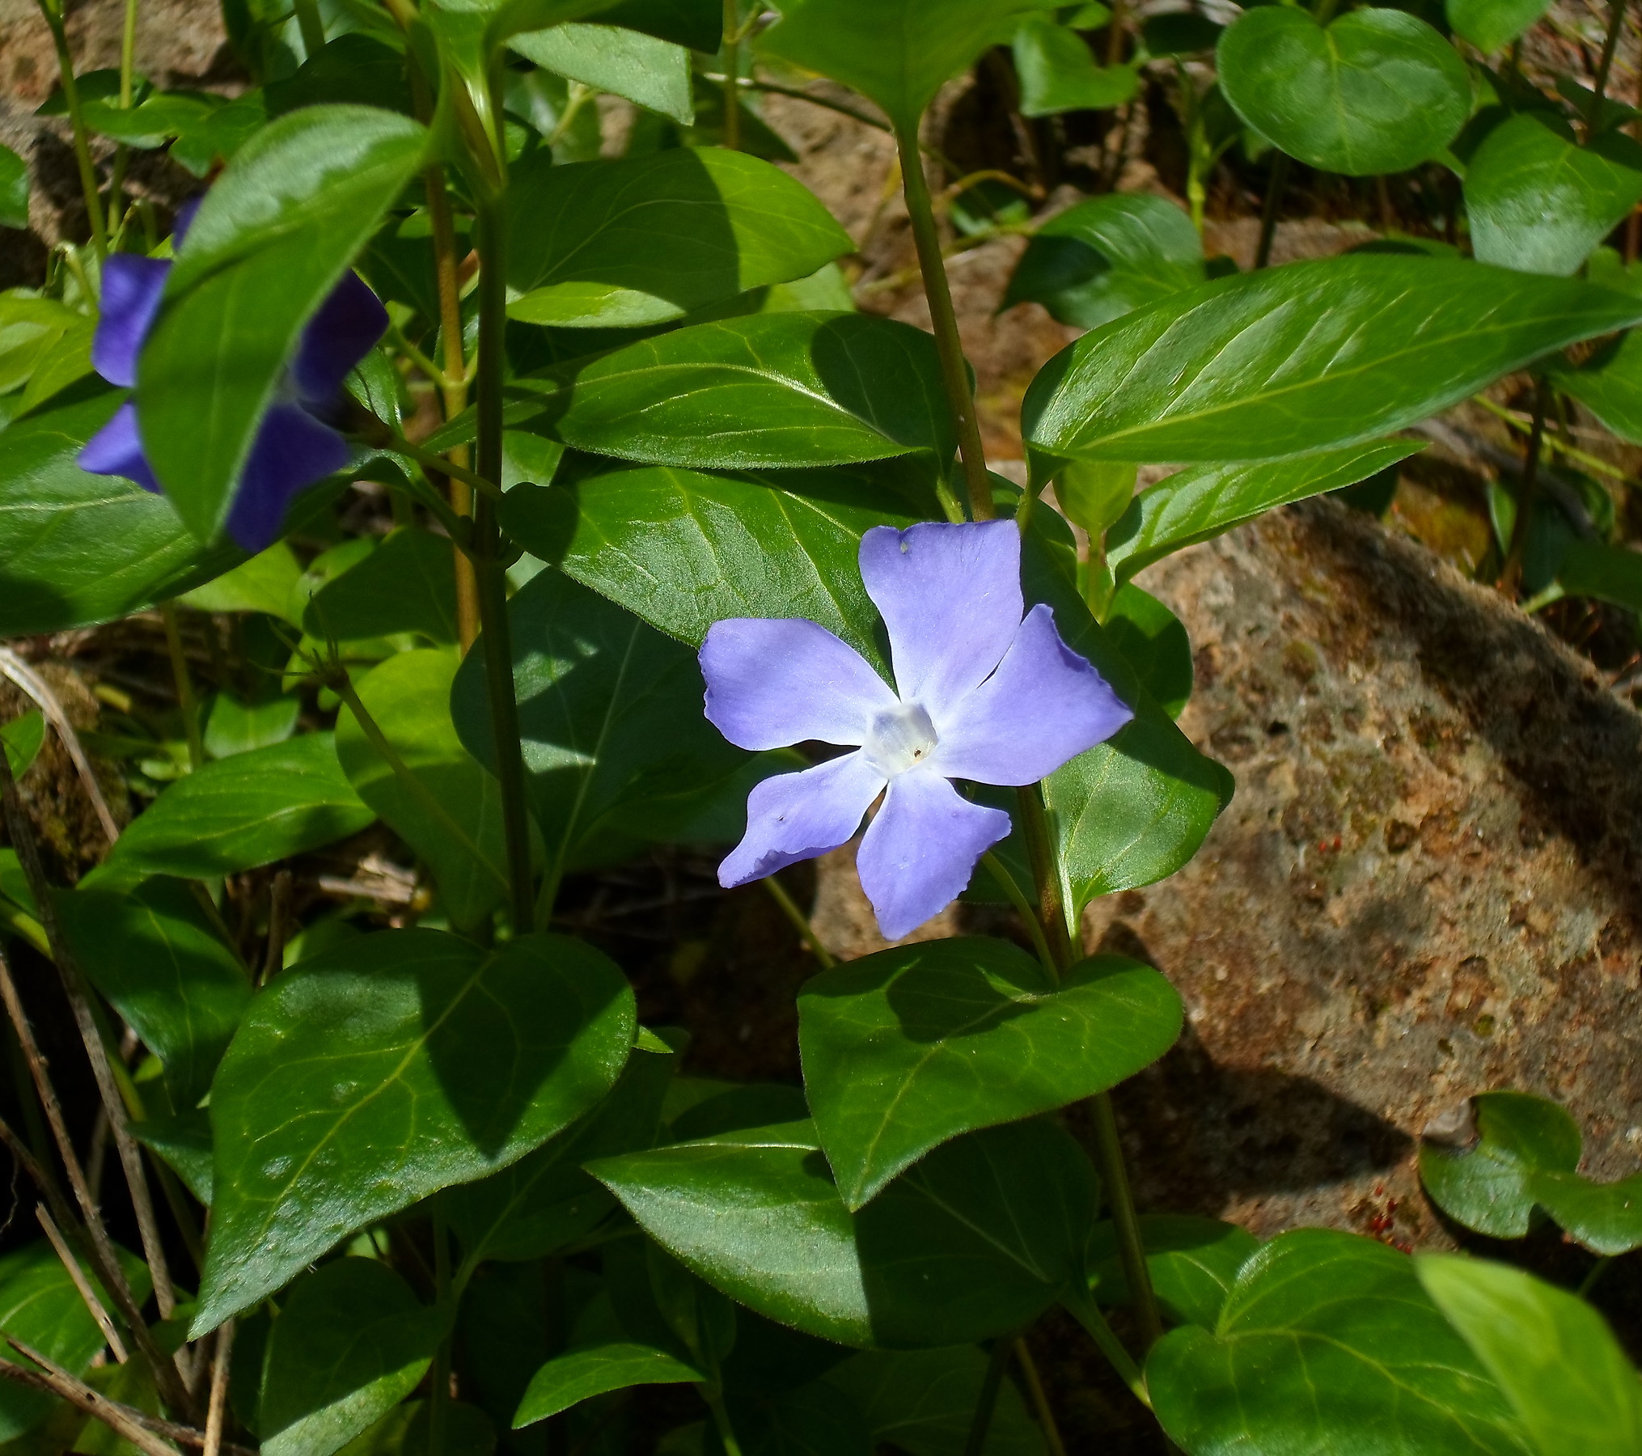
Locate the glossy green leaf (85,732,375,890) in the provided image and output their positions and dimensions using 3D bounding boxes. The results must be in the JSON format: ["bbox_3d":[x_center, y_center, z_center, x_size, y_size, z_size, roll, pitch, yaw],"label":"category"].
[{"bbox_3d":[-0.077,0.011,0.495,0.044,0.009,0.023,-13,39,-9],"label":"glossy green leaf"}]

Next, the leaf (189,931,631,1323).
[{"bbox_3d":[-0.049,0.043,0.407,0.041,0.011,0.059,25,63,21],"label":"leaf"}]

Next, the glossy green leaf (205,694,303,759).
[{"bbox_3d":[-0.083,0.001,0.550,0.014,0.005,0.015,-5,60,-3],"label":"glossy green leaf"}]

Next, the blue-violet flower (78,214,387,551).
[{"bbox_3d":[-0.072,-0.043,0.465,0.042,0.042,0.018,25,1,33],"label":"blue-violet flower"}]

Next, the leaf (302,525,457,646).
[{"bbox_3d":[-0.057,-0.019,0.500,0.027,0.007,0.033,-12,33,-9],"label":"leaf"}]

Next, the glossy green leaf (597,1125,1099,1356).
[{"bbox_3d":[0.003,0.058,0.430,0.057,0.011,0.029,12,40,-9],"label":"glossy green leaf"}]

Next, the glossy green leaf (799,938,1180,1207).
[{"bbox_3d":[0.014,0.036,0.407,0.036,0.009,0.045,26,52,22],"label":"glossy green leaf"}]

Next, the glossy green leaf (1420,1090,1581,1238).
[{"bbox_3d":[0.085,0.055,0.470,0.021,0.005,0.022,-37,62,-24],"label":"glossy green leaf"}]

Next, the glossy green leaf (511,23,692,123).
[{"bbox_3d":[-0.028,-0.082,0.465,0.029,0.007,0.018,18,47,12],"label":"glossy green leaf"}]

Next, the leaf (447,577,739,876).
[{"bbox_3d":[-0.025,-0.003,0.456,0.037,0.010,0.047,17,69,3],"label":"leaf"}]

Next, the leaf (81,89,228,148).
[{"bbox_3d":[-0.108,-0.098,0.611,0.025,0.008,0.023,-5,32,-7],"label":"leaf"}]

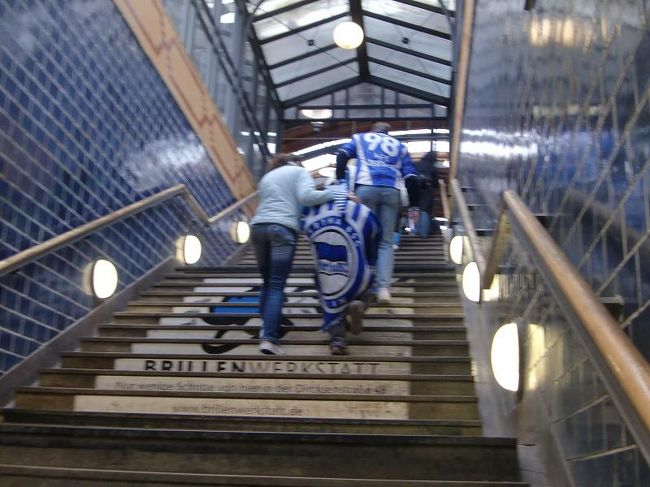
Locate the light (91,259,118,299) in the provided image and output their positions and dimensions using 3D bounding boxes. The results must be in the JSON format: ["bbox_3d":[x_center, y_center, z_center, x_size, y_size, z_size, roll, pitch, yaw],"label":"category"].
[{"bbox_3d":[-1.784,0.292,7.003,0.170,0.330,0.330,0,-17,6],"label":"light"}]

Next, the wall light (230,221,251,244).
[{"bbox_3d":[-1.176,-0.153,12.378,0.170,0.330,0.330,0,-17,6],"label":"wall light"}]

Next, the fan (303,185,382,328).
[{"bbox_3d":[0.118,0.100,6.182,0.560,1.040,0.360,0,-17,6],"label":"fan"}]

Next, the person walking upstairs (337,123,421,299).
[{"bbox_3d":[0.473,-0.251,7.631,0.760,1.750,0.700,0,-17,6],"label":"person walking upstairs"}]

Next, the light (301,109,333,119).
[{"bbox_3d":[-0.181,-2.778,18.380,0.660,0.250,0.660,0,-17,6],"label":"light"}]

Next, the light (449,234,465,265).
[{"bbox_3d":[1.477,0.078,9.622,0.170,0.330,0.330,0,-17,6],"label":"light"}]

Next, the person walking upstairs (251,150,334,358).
[{"bbox_3d":[-0.215,0.077,6.300,0.580,1.610,0.650,-2,-17,11],"label":"person walking upstairs"}]

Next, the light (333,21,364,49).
[{"bbox_3d":[0.345,-2.994,12.400,0.410,0.410,0.410,0,-17,6],"label":"light"}]

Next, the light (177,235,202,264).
[{"bbox_3d":[-1.481,0.073,9.685,0.170,0.330,0.330,0,-17,6],"label":"light"}]

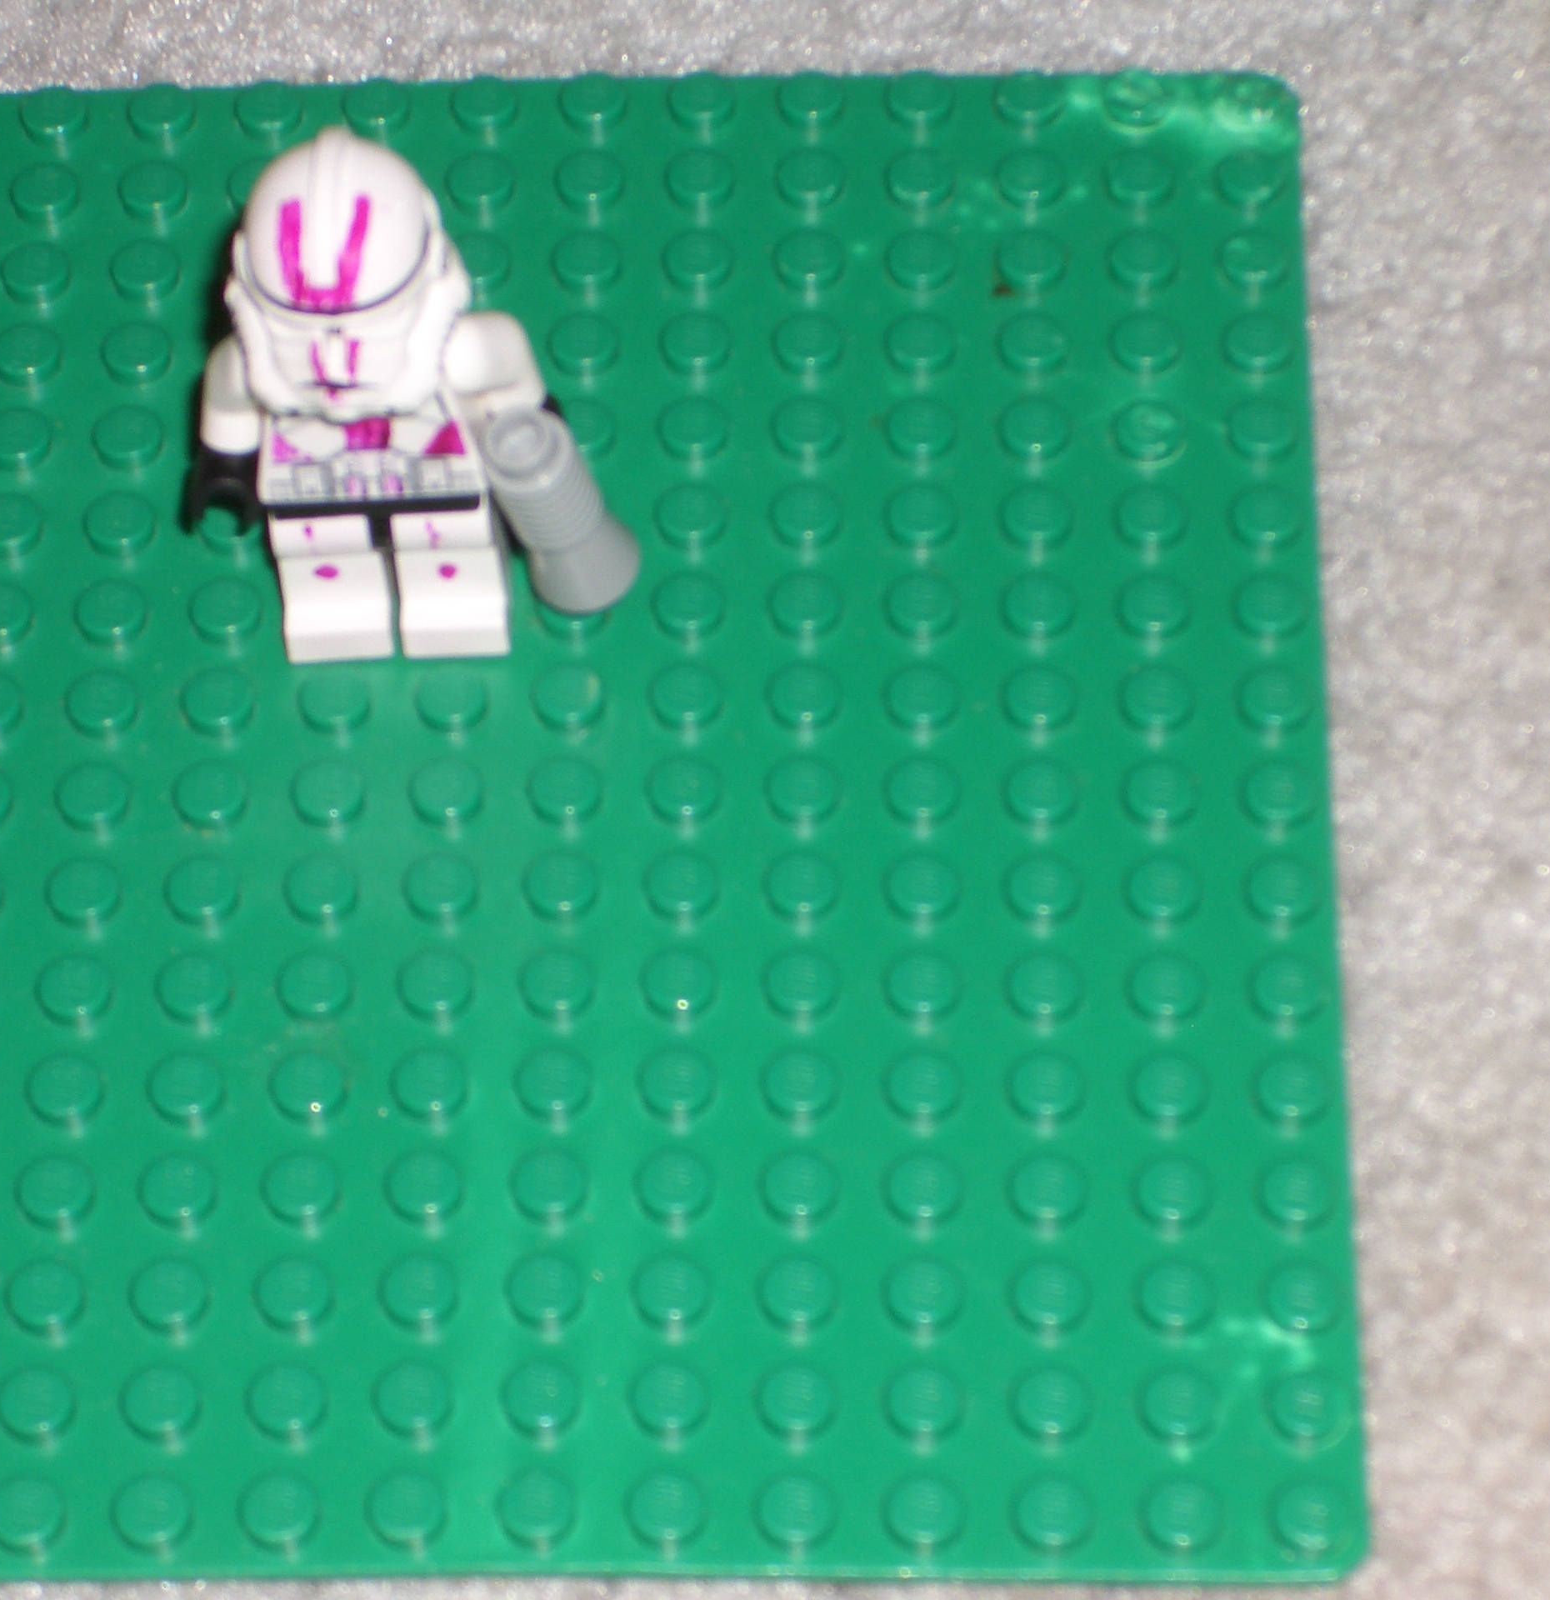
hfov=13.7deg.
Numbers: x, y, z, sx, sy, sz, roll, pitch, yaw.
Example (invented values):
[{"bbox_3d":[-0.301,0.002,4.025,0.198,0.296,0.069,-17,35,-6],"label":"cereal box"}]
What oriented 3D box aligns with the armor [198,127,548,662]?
[{"bbox_3d":[-0.027,-0.026,0.431,0.024,0.043,0.015,0,53,1],"label":"armor"}]

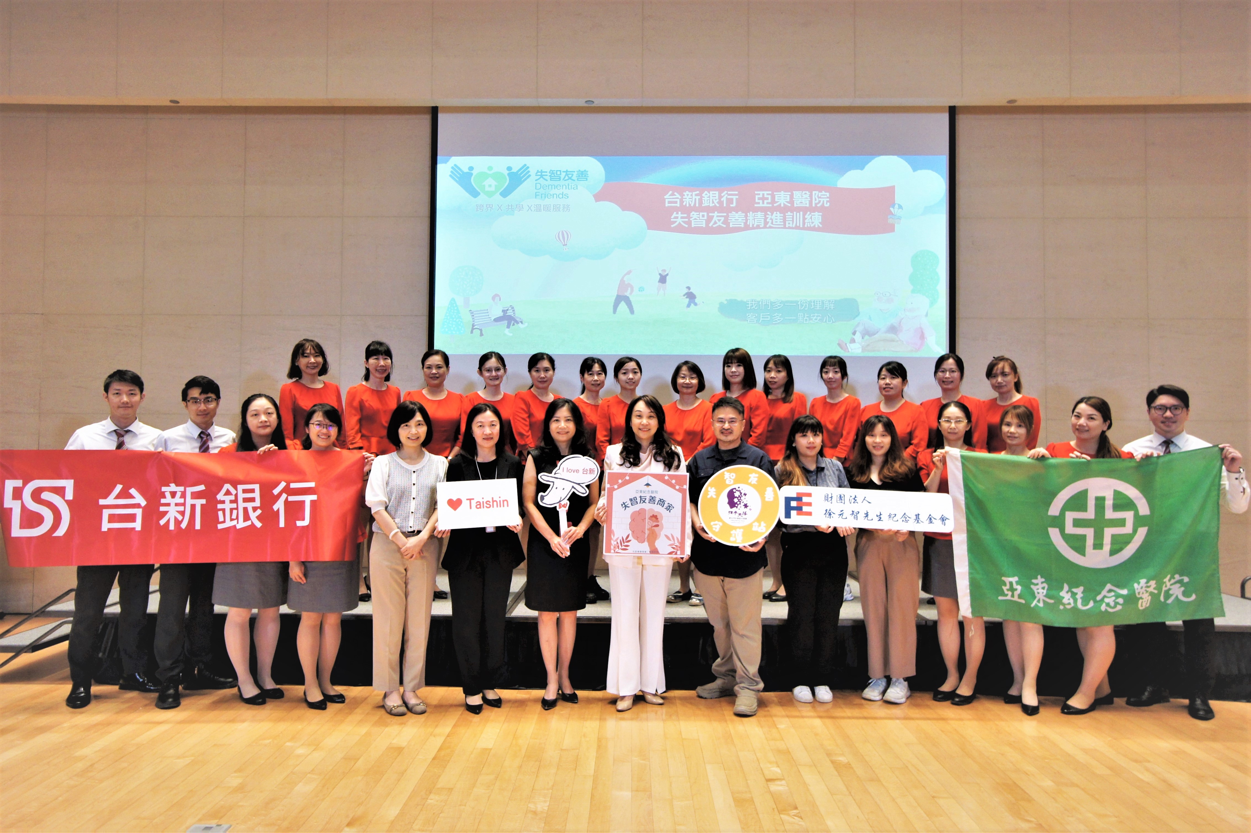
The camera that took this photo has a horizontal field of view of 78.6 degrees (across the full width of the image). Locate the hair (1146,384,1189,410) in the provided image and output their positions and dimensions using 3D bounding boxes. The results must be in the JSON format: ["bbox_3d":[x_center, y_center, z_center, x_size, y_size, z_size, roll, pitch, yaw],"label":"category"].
[{"bbox_3d":[2.944,-0.093,4.150,0.185,0.165,0.210,-1,-2,33],"label":"hair"}]

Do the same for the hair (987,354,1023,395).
[{"bbox_3d":[2.520,-0.279,5.080,0.215,0.254,0.230,0,-1,25],"label":"hair"}]

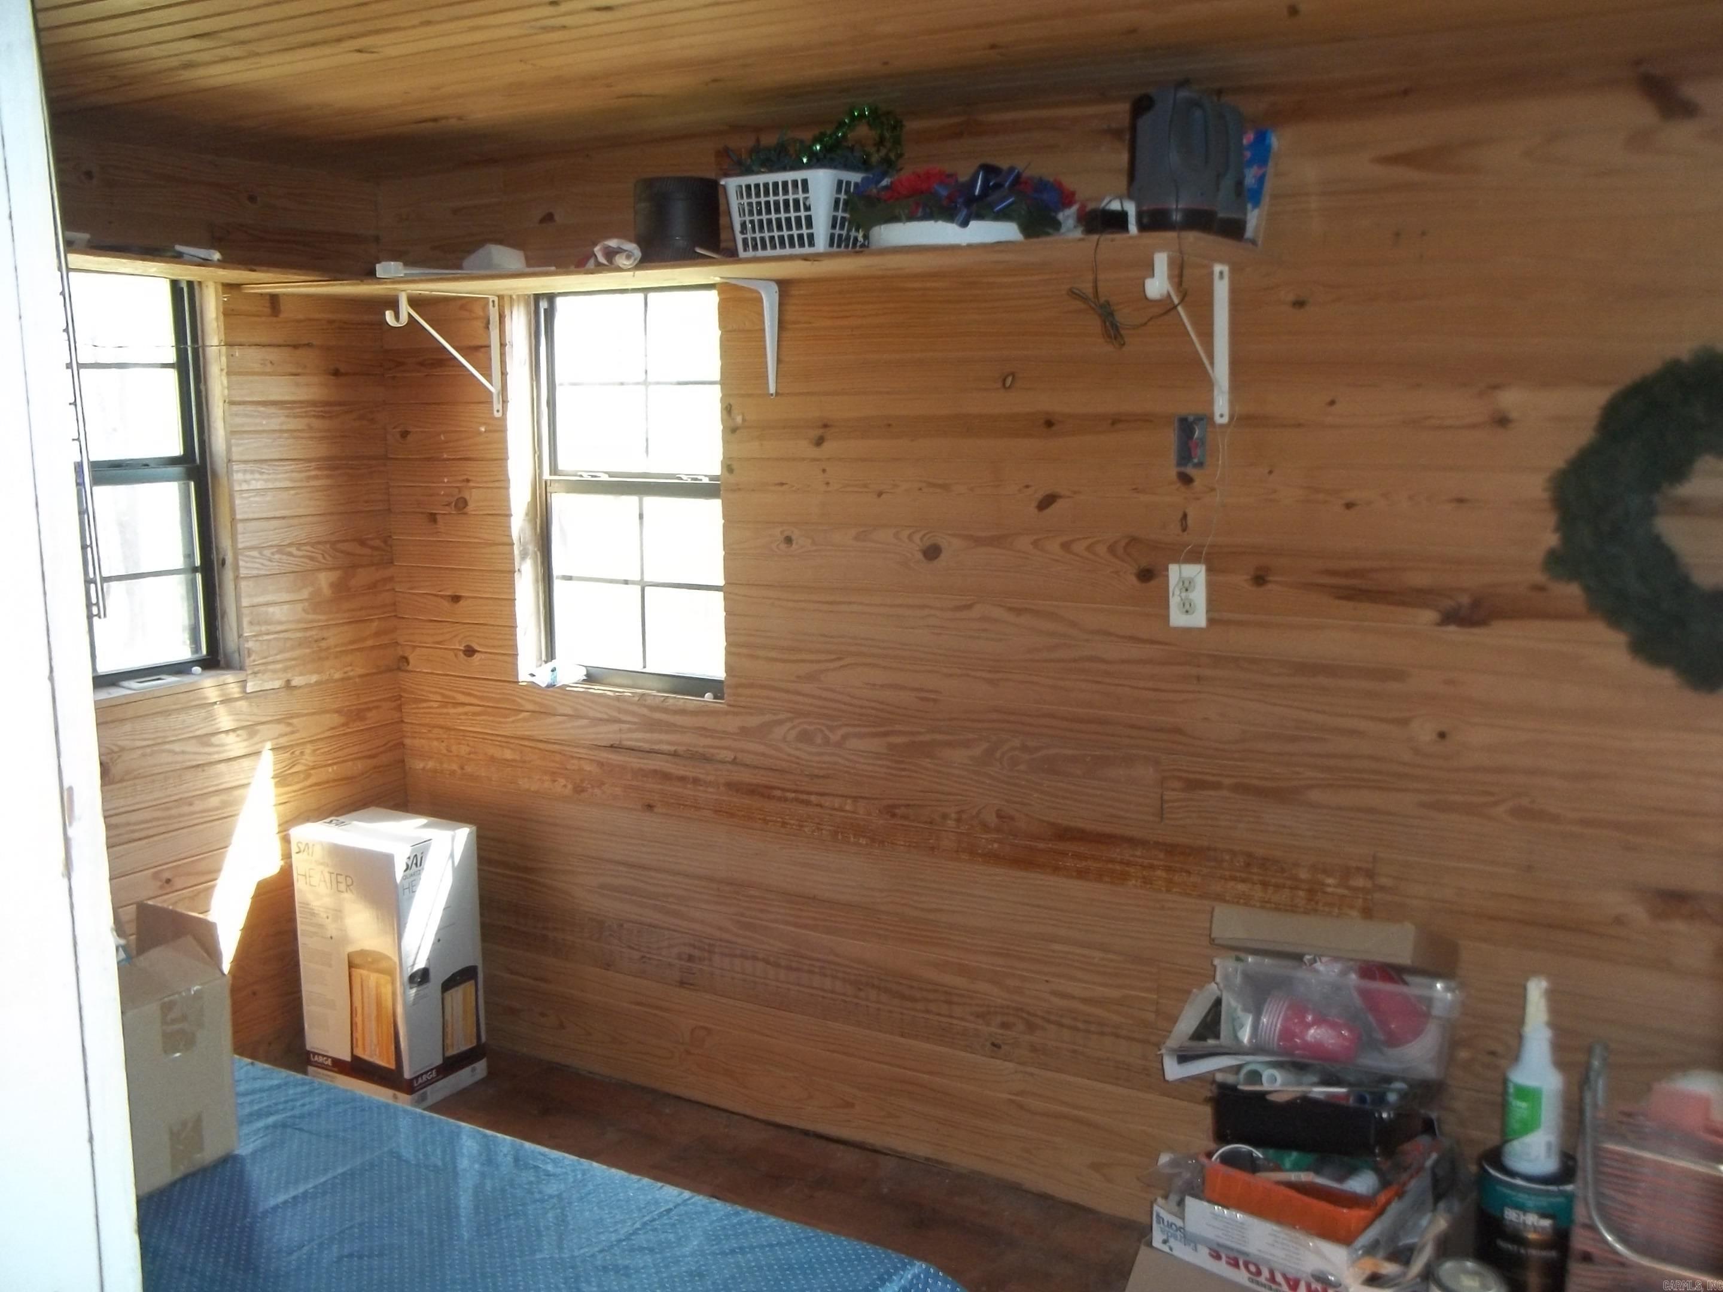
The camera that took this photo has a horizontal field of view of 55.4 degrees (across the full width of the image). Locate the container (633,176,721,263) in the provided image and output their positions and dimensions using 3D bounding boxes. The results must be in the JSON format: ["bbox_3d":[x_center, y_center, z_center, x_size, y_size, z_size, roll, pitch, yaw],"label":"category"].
[{"bbox_3d":[-0.346,-0.797,3.112,0.163,0.160,0.163,0,9,0],"label":"container"}]

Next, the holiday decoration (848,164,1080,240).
[{"bbox_3d":[0.176,-0.744,2.809,0.410,0.142,0.290,5,10,31],"label":"holiday decoration"}]

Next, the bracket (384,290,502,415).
[{"bbox_3d":[-0.912,-0.636,3.586,0.030,0.268,0.325,5,10,31],"label":"bracket"}]

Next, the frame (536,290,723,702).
[{"bbox_3d":[-0.487,-0.347,3.695,0.605,0.910,0.070,5,10,31],"label":"frame"}]

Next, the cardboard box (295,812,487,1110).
[{"bbox_3d":[-1.087,0.716,3.798,0.336,0.597,0.245,5,10,31],"label":"cardboard box"}]

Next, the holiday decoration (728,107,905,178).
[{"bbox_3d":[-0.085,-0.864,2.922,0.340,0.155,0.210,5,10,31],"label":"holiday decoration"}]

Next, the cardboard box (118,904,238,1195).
[{"bbox_3d":[-0.825,0.450,1.860,0.163,0.272,0.132,5,10,31],"label":"cardboard box"}]

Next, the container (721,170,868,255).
[{"bbox_3d":[-0.088,-0.762,2.946,0.222,0.138,0.245,6,10,35],"label":"container"}]

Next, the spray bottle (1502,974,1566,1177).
[{"bbox_3d":[0.825,0.523,2.023,0.066,0.250,0.078,3,9,23],"label":"spray bottle"}]

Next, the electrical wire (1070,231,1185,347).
[{"bbox_3d":[0.405,-0.547,2.516,0.195,0.180,0.060,5,10,31],"label":"electrical wire"}]

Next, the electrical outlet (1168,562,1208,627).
[{"bbox_3d":[0.582,-0.089,2.938,0.070,0.114,0.010,5,10,31],"label":"electrical outlet"}]

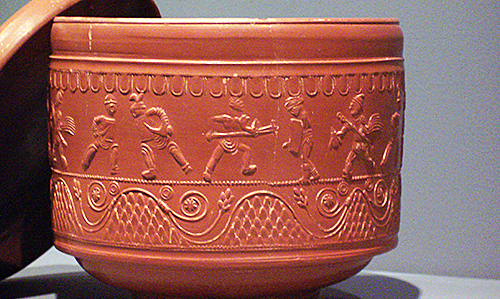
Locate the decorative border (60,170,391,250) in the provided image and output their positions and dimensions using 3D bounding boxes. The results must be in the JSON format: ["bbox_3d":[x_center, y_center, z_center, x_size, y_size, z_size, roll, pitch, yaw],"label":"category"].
[{"bbox_3d":[-0.013,0.027,1.115,0.204,0.036,0.204,0,5,0],"label":"decorative border"}]

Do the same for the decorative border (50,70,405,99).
[{"bbox_3d":[-0.013,-0.041,1.109,0.206,0.012,0.206,0,5,0],"label":"decorative border"}]

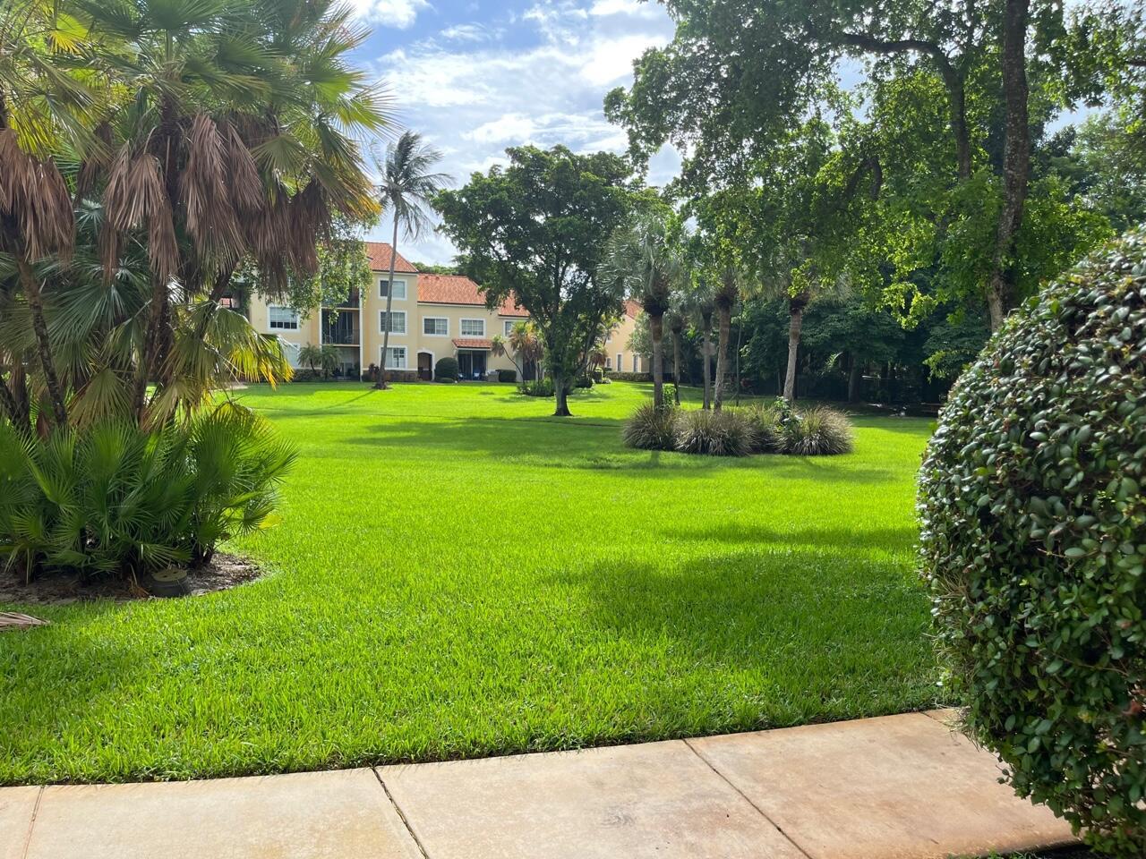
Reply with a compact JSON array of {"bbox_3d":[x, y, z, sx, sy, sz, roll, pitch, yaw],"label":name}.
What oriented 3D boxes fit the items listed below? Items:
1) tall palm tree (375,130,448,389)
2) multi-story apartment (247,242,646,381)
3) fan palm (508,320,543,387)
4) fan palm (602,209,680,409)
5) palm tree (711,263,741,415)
[{"bbox_3d":[-10.400,-11.100,56.000,5.000,16.900,5.000,0,4,0],"label":"tall palm tree"},{"bbox_3d":[-10.800,-9.800,74.000,32.500,11.300,12.000,-1,4,-21],"label":"multi-story apartment"},{"bbox_3d":[-2.950,-4.700,54.000,2.300,4.400,2.300,0,4,0],"label":"fan palm"},{"bbox_3d":[1.800,-2.800,22.000,2.200,5.600,2.200,0,4,0],"label":"fan palm"},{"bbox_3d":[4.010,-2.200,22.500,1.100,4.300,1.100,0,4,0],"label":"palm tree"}]

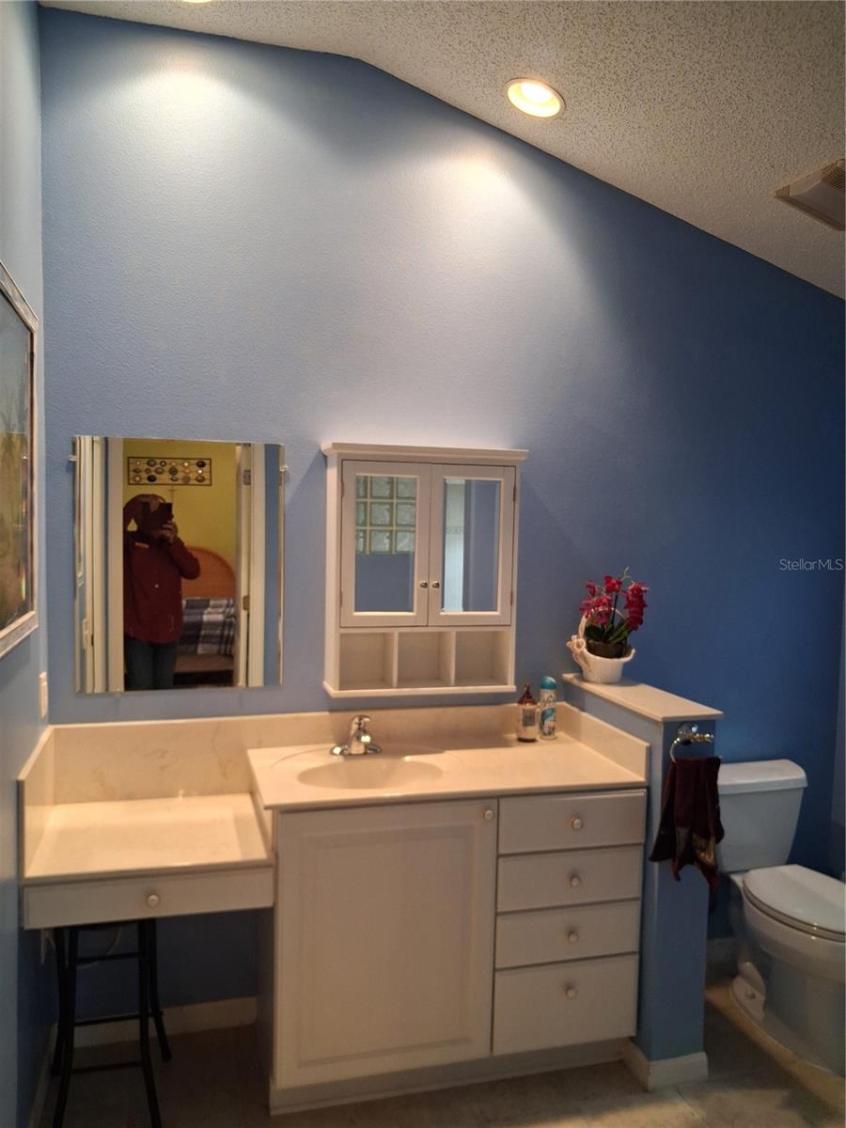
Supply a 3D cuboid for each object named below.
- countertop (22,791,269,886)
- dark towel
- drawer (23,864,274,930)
[{"bbox_3d":[-0.743,0.742,2.436,0.590,0.026,0.551,0,4,-16],"label":"countertop"},{"bbox_3d":[0.732,0.713,2.432,0.202,0.361,0.093,0,4,-16],"label":"dark towel"},{"bbox_3d":[-0.731,0.808,2.403,0.591,0.105,0.473,0,4,-16],"label":"drawer"}]

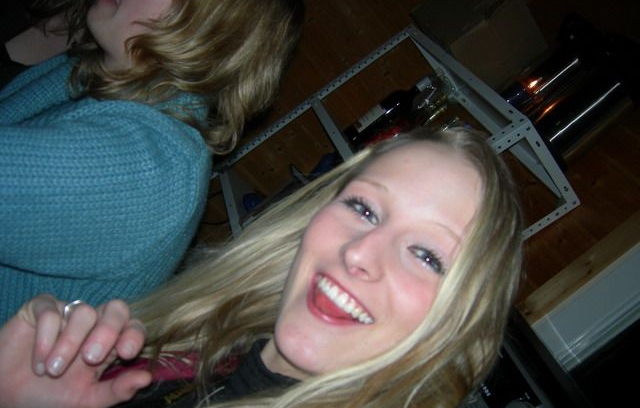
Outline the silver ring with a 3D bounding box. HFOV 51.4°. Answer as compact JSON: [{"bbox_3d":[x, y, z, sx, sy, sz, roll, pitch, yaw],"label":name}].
[{"bbox_3d":[-0.168,0.076,0.462,0.004,0.020,0.020,-22,-109,57],"label":"silver ring"}]

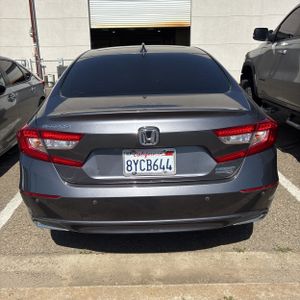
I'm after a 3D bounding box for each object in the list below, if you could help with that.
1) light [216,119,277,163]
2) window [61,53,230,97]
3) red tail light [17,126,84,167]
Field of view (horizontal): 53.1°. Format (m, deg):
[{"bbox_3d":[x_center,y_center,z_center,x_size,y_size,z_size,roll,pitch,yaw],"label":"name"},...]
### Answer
[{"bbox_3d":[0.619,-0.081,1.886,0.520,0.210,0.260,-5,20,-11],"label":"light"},{"bbox_3d":[-0.035,-0.614,2.396,1.230,0.100,0.820,-2,38,-1],"label":"window"},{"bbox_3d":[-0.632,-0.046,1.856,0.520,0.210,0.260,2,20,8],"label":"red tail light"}]

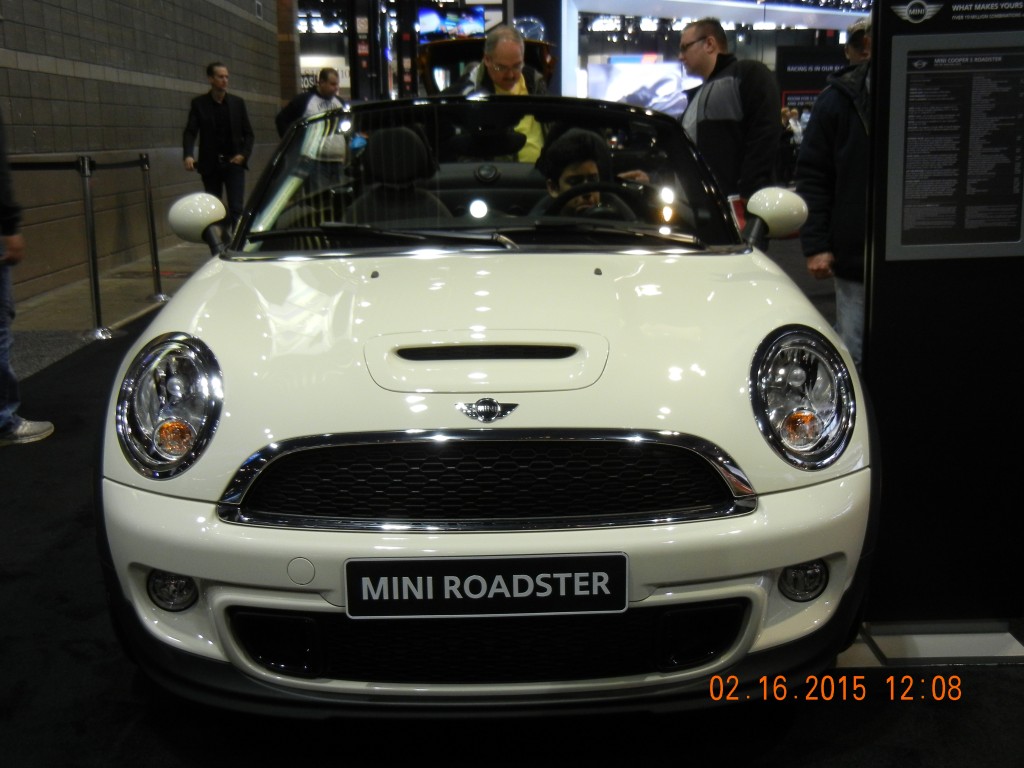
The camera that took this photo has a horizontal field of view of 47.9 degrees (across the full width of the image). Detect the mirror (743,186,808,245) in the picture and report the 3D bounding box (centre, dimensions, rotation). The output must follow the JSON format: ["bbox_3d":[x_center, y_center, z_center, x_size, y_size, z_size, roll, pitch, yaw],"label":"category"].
[{"bbox_3d":[0.780,-0.498,3.407,0.190,0.172,0.140,-1,12,-1],"label":"mirror"}]

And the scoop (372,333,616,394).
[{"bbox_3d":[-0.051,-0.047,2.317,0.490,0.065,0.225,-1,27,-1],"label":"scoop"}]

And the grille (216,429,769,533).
[{"bbox_3d":[-0.047,0.168,2.154,1.040,0.190,0.150,-1,12,-1],"label":"grille"}]

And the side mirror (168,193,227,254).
[{"bbox_3d":[-0.922,-0.475,3.387,0.180,0.175,0.140,-1,12,-1],"label":"side mirror"}]

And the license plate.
[{"bbox_3d":[-0.046,0.366,2.096,0.515,0.115,0.022,-1,9,-1],"label":"license plate"}]

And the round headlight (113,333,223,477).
[{"bbox_3d":[-0.698,0.045,2.333,0.238,0.270,0.175,1,12,6],"label":"round headlight"}]

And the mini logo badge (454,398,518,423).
[{"bbox_3d":[-0.046,0.048,2.176,0.121,0.050,0.018,-1,-14,-1],"label":"mini logo badge"}]

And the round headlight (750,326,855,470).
[{"bbox_3d":[0.597,0.029,2.348,0.238,0.270,0.175,-2,13,-7],"label":"round headlight"}]

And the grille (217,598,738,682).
[{"bbox_3d":[-0.043,0.490,2.210,1.010,0.155,0.130,-1,12,-1],"label":"grille"}]

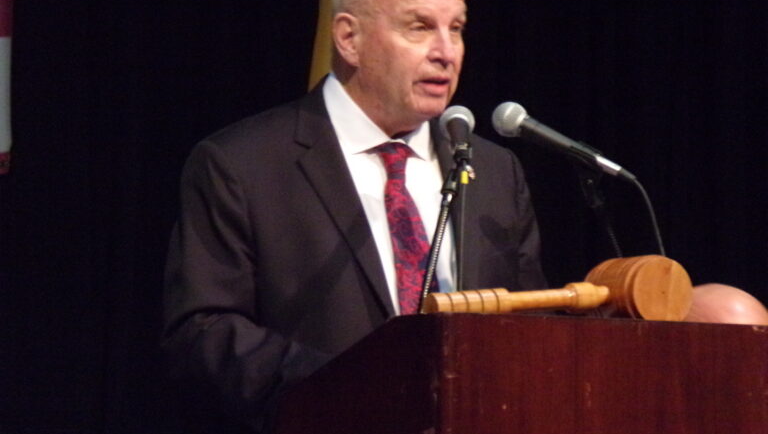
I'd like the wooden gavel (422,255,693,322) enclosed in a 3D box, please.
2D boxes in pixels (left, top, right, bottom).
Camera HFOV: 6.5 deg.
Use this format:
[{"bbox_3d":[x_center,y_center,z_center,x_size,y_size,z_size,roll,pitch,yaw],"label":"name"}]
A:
[{"bbox_3d":[0.221,0.106,9.100,0.385,0.098,0.122,-2,-2,-33],"label":"wooden gavel"}]

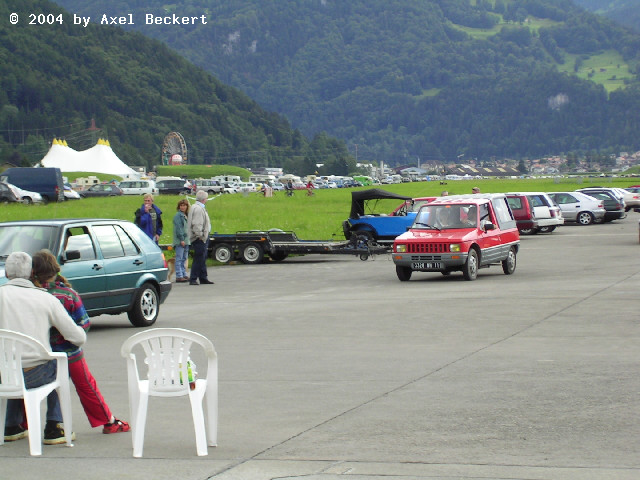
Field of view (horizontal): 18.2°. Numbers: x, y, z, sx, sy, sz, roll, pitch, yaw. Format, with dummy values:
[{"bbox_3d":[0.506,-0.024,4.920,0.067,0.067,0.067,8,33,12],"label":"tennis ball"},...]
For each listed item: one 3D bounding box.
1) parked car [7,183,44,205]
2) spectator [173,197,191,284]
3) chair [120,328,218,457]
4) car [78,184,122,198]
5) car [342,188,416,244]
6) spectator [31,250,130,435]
[{"bbox_3d":[-20.650,-3.050,133.000,4.050,1.420,1.670,0,2,10],"label":"parked car"},{"bbox_3d":[-2.560,0.020,37.200,0.340,1.550,0.450,0,2,18],"label":"spectator"},{"bbox_3d":[-0.967,0.958,12.870,0.590,0.810,0.550,0,2,-3],"label":"chair"},{"bbox_3d":[-21.300,-4.690,193.000,4.250,1.390,1.680,0,2,8],"label":"car"},{"bbox_3d":[2.320,-0.580,55.500,3.400,1.680,1.520,0,2,0],"label":"car"},{"bbox_3d":[-1.610,0.685,13.400,0.600,1.260,0.550,0,2,0],"label":"spectator"}]

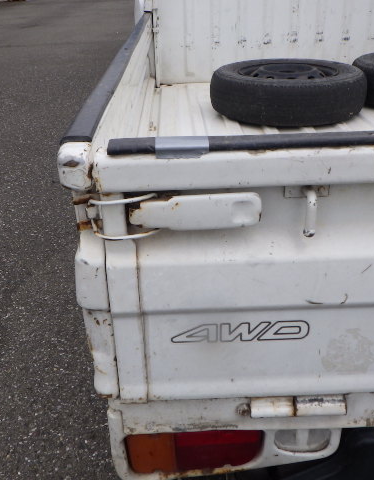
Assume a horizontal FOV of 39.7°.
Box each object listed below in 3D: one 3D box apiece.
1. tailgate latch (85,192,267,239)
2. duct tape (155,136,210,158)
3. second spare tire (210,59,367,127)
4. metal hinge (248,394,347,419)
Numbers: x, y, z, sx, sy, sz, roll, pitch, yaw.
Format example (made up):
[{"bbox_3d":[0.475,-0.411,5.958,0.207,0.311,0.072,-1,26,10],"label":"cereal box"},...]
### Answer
[{"bbox_3d":[-0.011,-0.024,0.503,0.165,0.040,0.034,-2,27,-1],"label":"tailgate latch"},{"bbox_3d":[-0.004,-0.086,0.483,0.050,0.018,0.031,-2,27,-1],"label":"duct tape"},{"bbox_3d":[0.353,-0.535,1.838,0.537,0.143,0.537,-2,27,-1],"label":"second spare tire"},{"bbox_3d":[0.130,0.195,0.607,0.112,0.023,0.022,-2,27,-1],"label":"metal hinge"}]

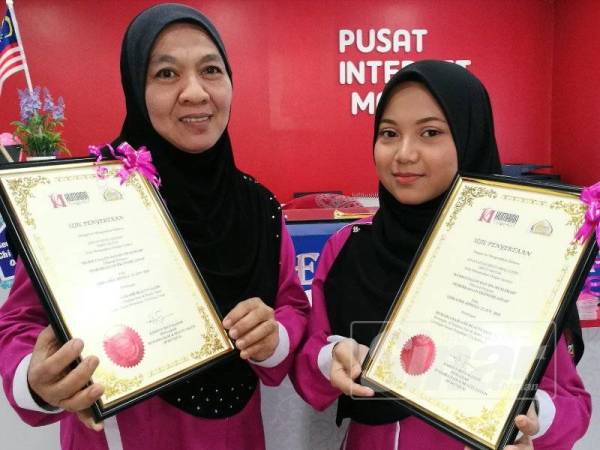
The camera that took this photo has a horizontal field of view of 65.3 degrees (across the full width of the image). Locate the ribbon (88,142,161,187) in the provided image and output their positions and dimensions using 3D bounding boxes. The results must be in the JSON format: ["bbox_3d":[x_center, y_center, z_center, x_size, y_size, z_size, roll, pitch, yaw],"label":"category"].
[{"bbox_3d":[-0.249,-0.085,0.665,0.100,0.066,0.050,-3,-9,-30],"label":"ribbon"}]

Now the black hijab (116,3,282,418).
[{"bbox_3d":[-0.183,-0.026,0.780,0.330,0.660,0.280,-3,4,-26],"label":"black hijab"}]

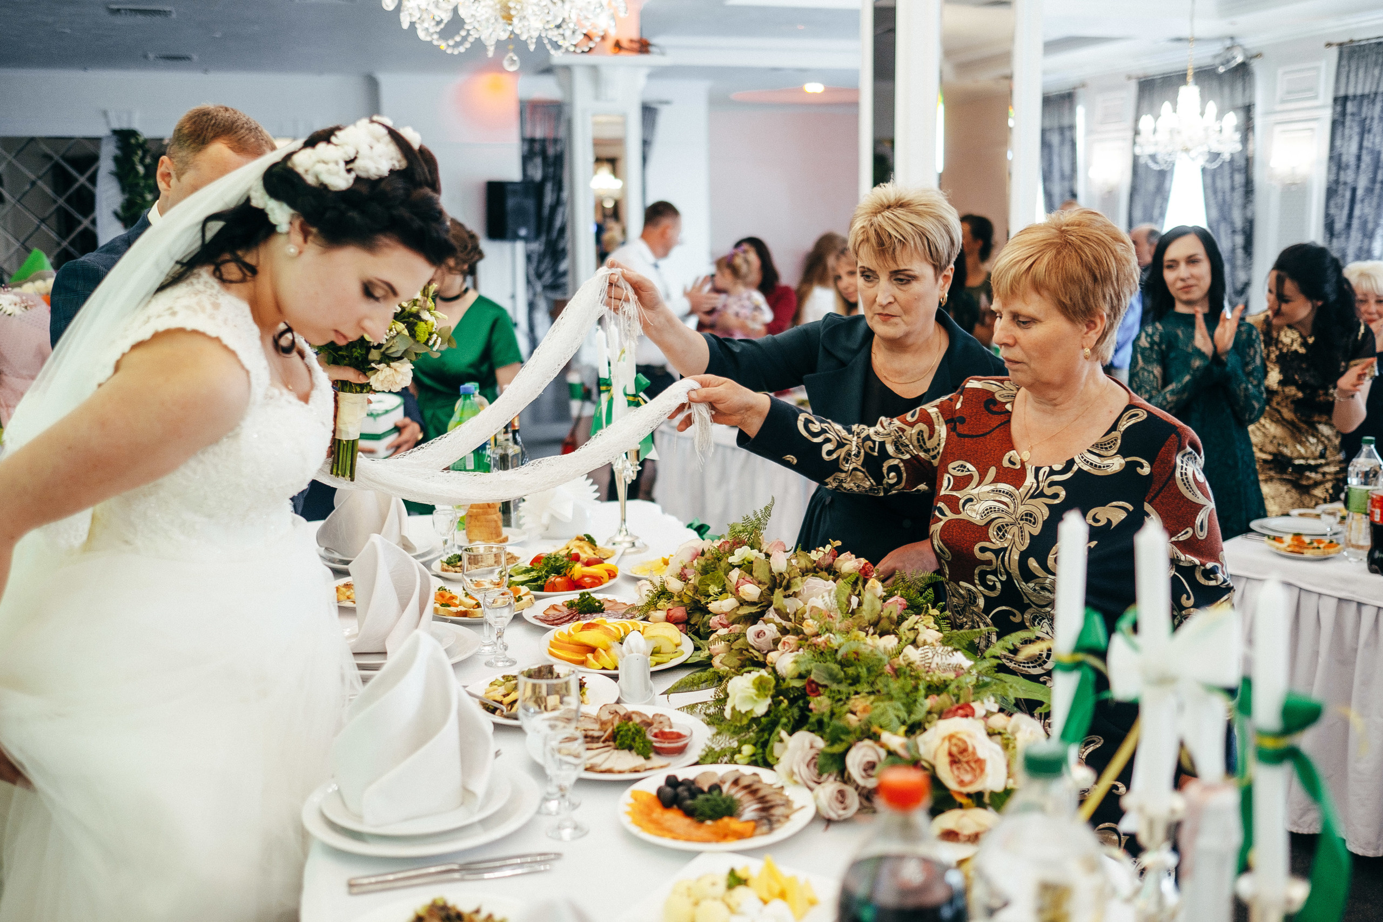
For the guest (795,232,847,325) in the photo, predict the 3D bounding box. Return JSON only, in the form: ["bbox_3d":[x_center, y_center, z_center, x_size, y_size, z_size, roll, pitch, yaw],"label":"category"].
[{"bbox_3d":[0.563,-0.239,5.758,0.320,1.520,0.440,-6,12,-25],"label":"guest"}]

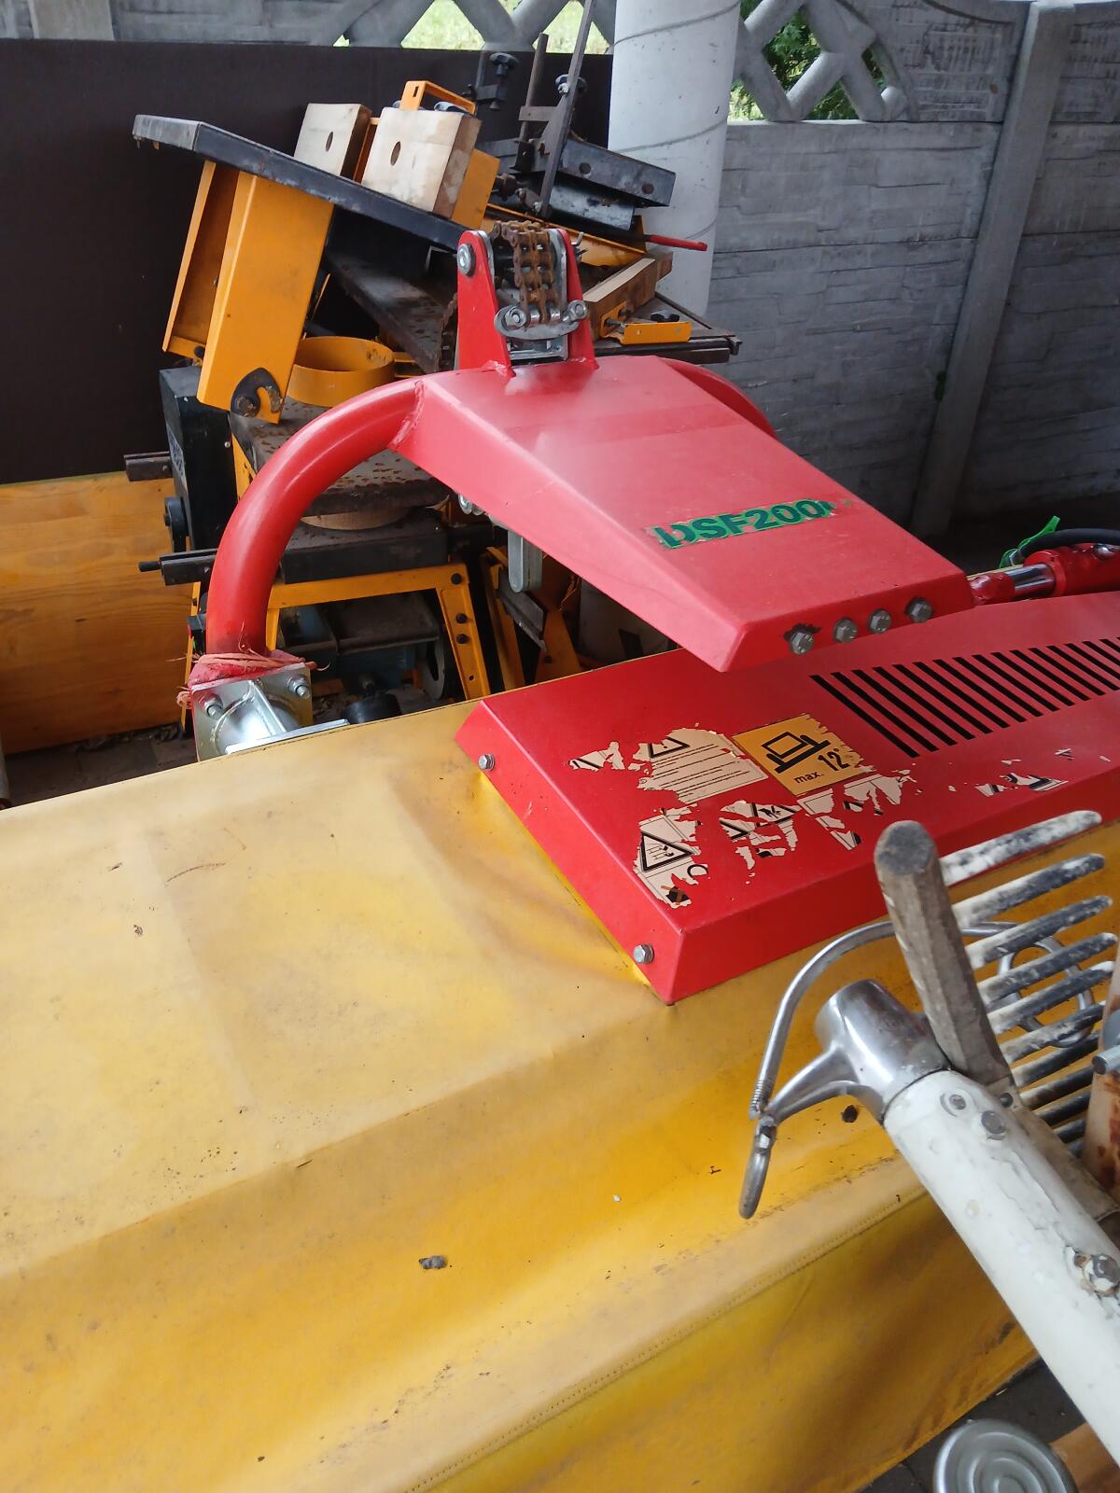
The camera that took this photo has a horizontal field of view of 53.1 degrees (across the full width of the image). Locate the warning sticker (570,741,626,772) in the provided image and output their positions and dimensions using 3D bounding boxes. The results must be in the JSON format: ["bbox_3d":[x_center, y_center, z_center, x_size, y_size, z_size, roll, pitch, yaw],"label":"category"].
[{"bbox_3d":[0.038,0.013,1.047,0.059,0.004,0.038,-14,43,-30],"label":"warning sticker"}]

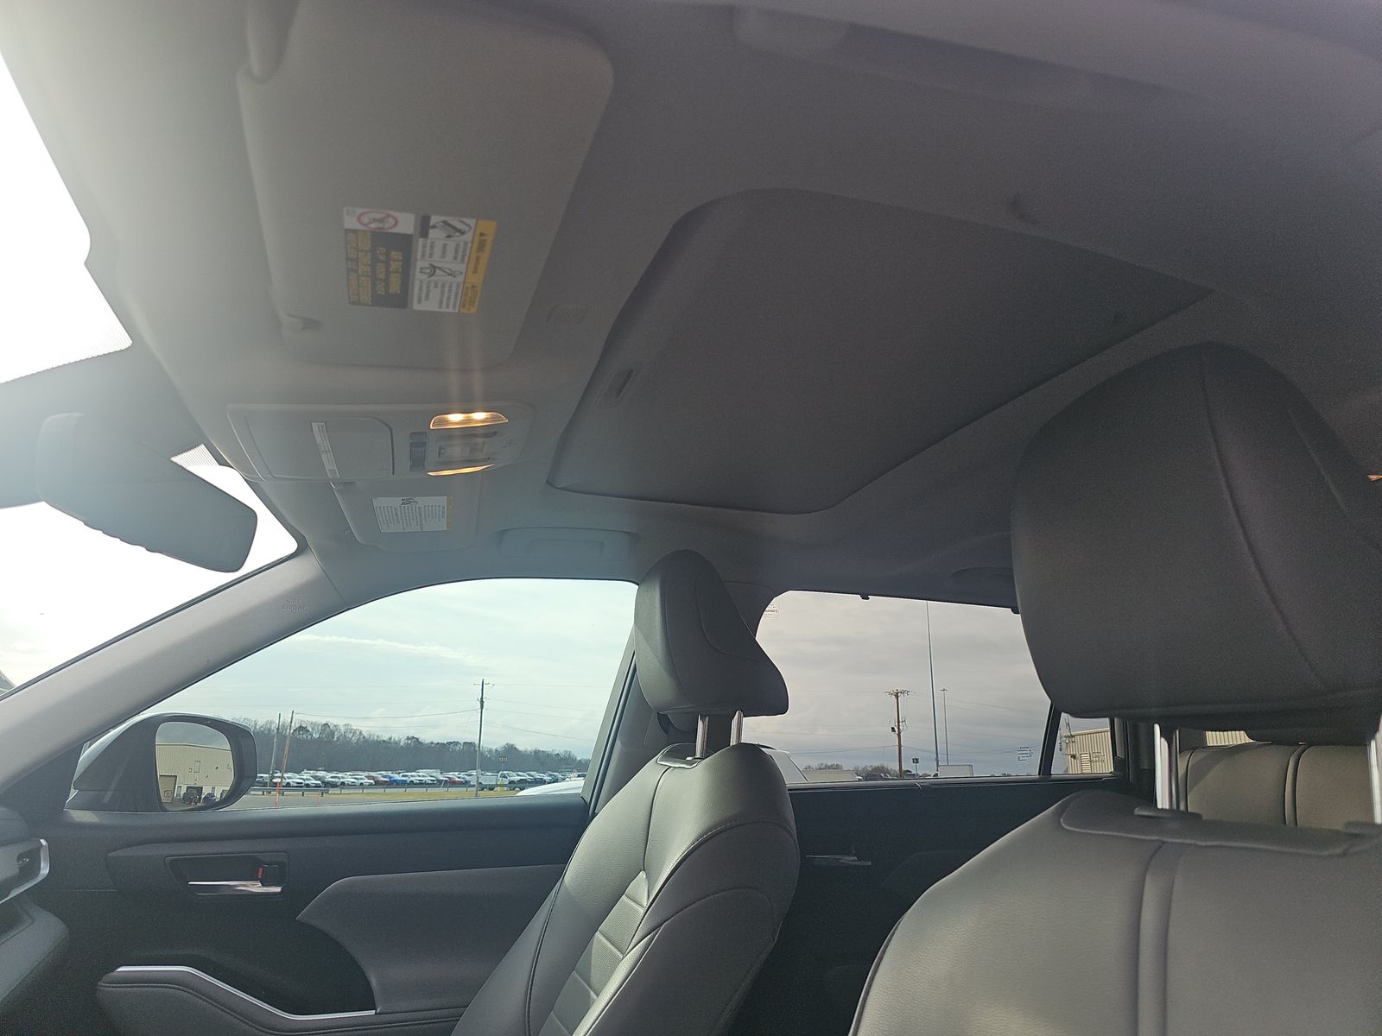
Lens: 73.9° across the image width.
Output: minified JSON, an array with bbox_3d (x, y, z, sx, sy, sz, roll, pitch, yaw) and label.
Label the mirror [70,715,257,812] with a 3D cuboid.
[{"bbox_3d":[-0.859,0.421,1.528,0.150,0.175,0.250,-2,-16,8],"label":"mirror"}]

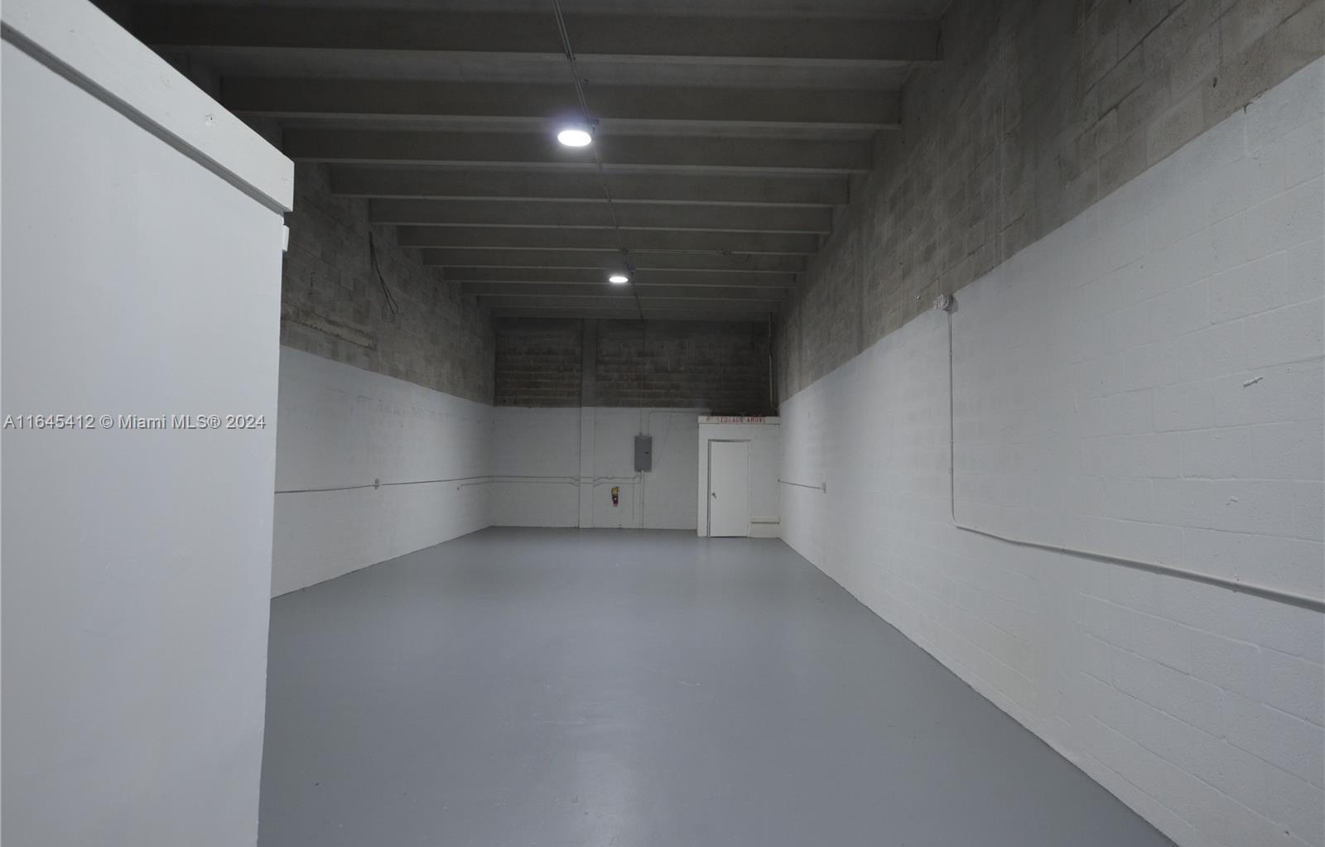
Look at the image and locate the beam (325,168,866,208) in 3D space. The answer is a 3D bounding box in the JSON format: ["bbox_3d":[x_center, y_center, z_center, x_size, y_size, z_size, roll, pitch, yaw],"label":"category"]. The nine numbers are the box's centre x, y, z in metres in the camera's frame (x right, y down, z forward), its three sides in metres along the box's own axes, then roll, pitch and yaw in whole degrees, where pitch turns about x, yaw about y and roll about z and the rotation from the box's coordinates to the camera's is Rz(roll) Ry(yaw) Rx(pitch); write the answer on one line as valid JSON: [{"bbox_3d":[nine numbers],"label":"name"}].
[{"bbox_3d":[-0.915,-3.058,10.471,6.675,0.343,0.142,1,-3,-1],"label":"beam"}]

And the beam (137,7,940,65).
[{"bbox_3d":[-1.019,-3.247,6.781,6.678,0.343,0.142,1,-3,-1],"label":"beam"}]

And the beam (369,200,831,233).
[{"bbox_3d":[-0.881,-2.997,11.665,6.675,0.343,0.142,1,-3,-1],"label":"beam"}]

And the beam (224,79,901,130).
[{"bbox_3d":[-0.984,-3.183,8.030,6.677,0.343,0.142,1,-3,-1],"label":"beam"}]

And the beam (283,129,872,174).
[{"bbox_3d":[-0.949,-3.121,9.241,6.676,0.343,0.142,1,-3,-1],"label":"beam"}]

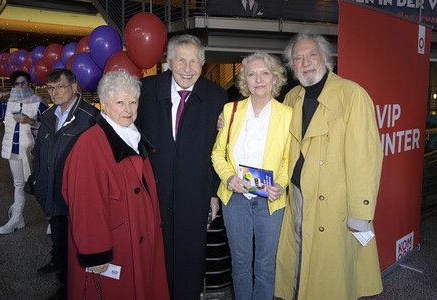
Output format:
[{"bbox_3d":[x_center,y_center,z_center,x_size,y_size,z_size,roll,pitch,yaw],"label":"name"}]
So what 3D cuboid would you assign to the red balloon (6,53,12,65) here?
[{"bbox_3d":[-5.512,-2.383,9.000,0.280,0.350,0.280,-1,9,0],"label":"red balloon"}]

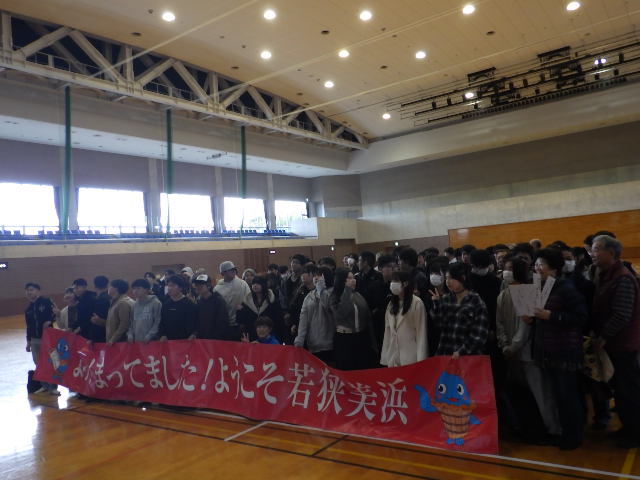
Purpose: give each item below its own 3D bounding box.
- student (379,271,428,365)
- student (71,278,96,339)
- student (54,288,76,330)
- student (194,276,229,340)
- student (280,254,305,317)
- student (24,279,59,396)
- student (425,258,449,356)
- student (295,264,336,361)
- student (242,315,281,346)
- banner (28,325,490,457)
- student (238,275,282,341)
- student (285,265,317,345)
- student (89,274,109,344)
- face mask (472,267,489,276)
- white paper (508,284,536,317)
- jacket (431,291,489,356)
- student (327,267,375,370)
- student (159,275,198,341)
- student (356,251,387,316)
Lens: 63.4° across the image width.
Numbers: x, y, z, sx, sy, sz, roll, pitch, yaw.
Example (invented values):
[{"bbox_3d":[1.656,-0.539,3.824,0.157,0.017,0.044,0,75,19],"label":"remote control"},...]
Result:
[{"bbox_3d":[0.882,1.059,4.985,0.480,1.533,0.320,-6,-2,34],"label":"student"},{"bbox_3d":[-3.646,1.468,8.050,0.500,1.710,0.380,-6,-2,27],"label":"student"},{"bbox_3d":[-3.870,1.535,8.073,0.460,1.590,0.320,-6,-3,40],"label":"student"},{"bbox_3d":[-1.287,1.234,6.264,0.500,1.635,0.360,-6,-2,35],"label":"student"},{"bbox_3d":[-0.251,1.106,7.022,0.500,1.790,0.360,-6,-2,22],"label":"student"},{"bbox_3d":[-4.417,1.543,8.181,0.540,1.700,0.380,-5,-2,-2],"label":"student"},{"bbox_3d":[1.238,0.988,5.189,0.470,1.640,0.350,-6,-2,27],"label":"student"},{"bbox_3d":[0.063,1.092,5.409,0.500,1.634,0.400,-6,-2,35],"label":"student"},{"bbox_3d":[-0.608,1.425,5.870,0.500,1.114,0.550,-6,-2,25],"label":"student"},{"bbox_3d":[-1.384,1.572,6.034,6.757,0.900,0.220,-6,-2,33],"label":"banner"},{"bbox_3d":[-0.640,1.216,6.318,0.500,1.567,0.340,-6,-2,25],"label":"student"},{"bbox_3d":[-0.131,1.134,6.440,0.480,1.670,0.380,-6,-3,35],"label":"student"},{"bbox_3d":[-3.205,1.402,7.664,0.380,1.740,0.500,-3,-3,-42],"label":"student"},{"bbox_3d":[1.545,0.303,4.985,0.150,0.100,0.080,-6,-2,27],"label":"face mask"},{"bbox_3d":[1.612,0.475,4.100,0.210,0.270,0.020,-14,-10,24],"label":"white paper"},{"bbox_3d":[1.204,0.764,4.470,0.520,0.640,0.380,-7,-3,40],"label":"jacket"},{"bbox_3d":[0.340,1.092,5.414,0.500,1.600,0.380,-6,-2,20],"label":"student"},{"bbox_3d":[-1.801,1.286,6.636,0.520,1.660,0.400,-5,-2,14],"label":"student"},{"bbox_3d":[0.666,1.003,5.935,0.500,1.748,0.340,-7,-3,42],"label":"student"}]

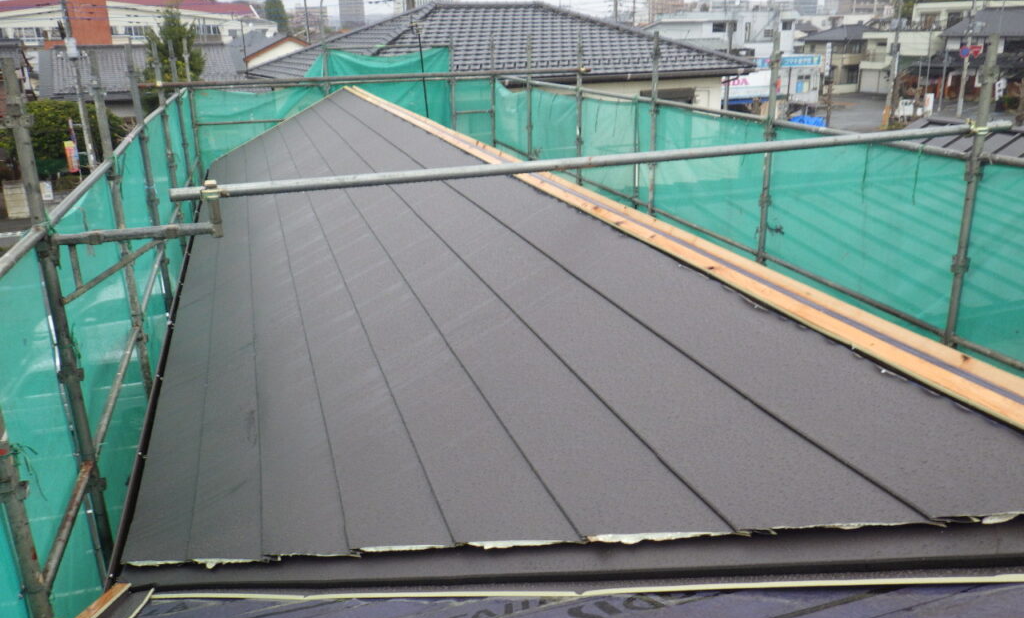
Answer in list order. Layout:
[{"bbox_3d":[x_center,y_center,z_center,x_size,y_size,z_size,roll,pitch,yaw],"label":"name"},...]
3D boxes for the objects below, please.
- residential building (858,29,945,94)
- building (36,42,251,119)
[{"bbox_3d":[43.456,-27.601,92.349,7.000,6.452,8.500,-16,24,-38],"label":"residential building"},{"bbox_3d":[-23.820,-13.574,54.330,11.300,7.129,9.000,-10,20,-24],"label":"building"}]

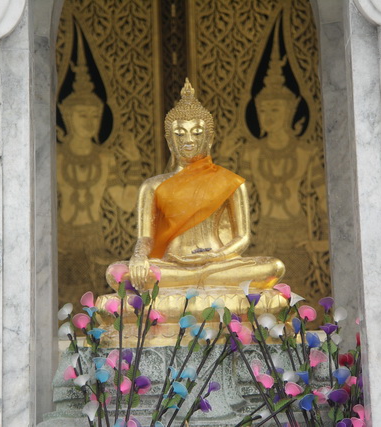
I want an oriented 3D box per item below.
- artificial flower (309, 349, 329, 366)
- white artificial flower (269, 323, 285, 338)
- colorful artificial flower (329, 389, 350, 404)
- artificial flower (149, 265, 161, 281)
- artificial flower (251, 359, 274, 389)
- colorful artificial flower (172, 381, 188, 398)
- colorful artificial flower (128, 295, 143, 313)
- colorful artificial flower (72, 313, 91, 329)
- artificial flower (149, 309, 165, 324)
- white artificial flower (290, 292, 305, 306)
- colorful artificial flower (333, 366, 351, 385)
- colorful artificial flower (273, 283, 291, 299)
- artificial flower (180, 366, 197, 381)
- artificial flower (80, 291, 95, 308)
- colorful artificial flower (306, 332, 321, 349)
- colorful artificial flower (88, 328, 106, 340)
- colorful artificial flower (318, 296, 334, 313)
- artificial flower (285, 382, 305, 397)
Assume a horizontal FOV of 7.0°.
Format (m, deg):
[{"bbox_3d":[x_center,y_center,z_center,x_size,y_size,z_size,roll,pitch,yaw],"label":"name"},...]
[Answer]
[{"bbox_3d":[0.369,0.415,9.000,0.053,0.050,0.045,6,-23,-19],"label":"artificial flower"},{"bbox_3d":[0.249,0.339,9.000,0.046,0.041,0.040,-9,-20,22],"label":"white artificial flower"},{"bbox_3d":[0.424,0.523,8.900,0.058,0.041,0.045,0,-19,-6],"label":"colorful artificial flower"},{"bbox_3d":[-0.110,0.179,9.500,0.041,0.049,0.039,11,-20,-38],"label":"artificial flower"},{"bbox_3d":[0.208,0.460,8.950,0.066,0.079,0.050,0,-19,-6],"label":"artificial flower"},{"bbox_3d":[-0.028,0.508,9.000,0.045,0.046,0.042,8,-21,-26],"label":"colorful artificial flower"},{"bbox_3d":[-0.159,0.261,9.000,0.040,0.048,0.045,-9,-23,19],"label":"colorful artificial flower"},{"bbox_3d":[-0.332,0.325,9.500,0.055,0.049,0.049,-9,-17,24],"label":"colorful artificial flower"},{"bbox_3d":[-0.100,0.313,9.500,0.055,0.049,0.049,-7,-17,18],"label":"artificial flower"},{"bbox_3d":[0.310,0.248,9.000,0.043,0.038,0.038,-9,-20,22],"label":"white artificial flower"},{"bbox_3d":[0.432,0.466,8.950,0.053,0.046,0.046,-2,-19,0],"label":"colorful artificial flower"},{"bbox_3d":[0.262,0.223,9.000,0.052,0.042,0.045,-11,-24,23],"label":"colorful artificial flower"},{"bbox_3d":[-0.005,0.462,9.000,0.045,0.036,0.037,6,-20,-22],"label":"artificial flower"},{"bbox_3d":[-0.297,0.249,9.000,0.040,0.048,0.045,-11,-24,23],"label":"artificial flower"},{"bbox_3d":[0.374,0.386,9.500,0.043,0.049,0.043,4,-17,-18],"label":"colorful artificial flower"},{"bbox_3d":[-0.268,0.350,9.000,0.052,0.031,0.045,-2,-22,0],"label":"colorful artificial flower"},{"bbox_3d":[0.392,0.264,9.000,0.046,0.042,0.045,-2,-22,0],"label":"colorful artificial flower"},{"bbox_3d":[0.313,0.530,9.400,0.060,0.042,0.049,8,-18,-30],"label":"artificial flower"}]

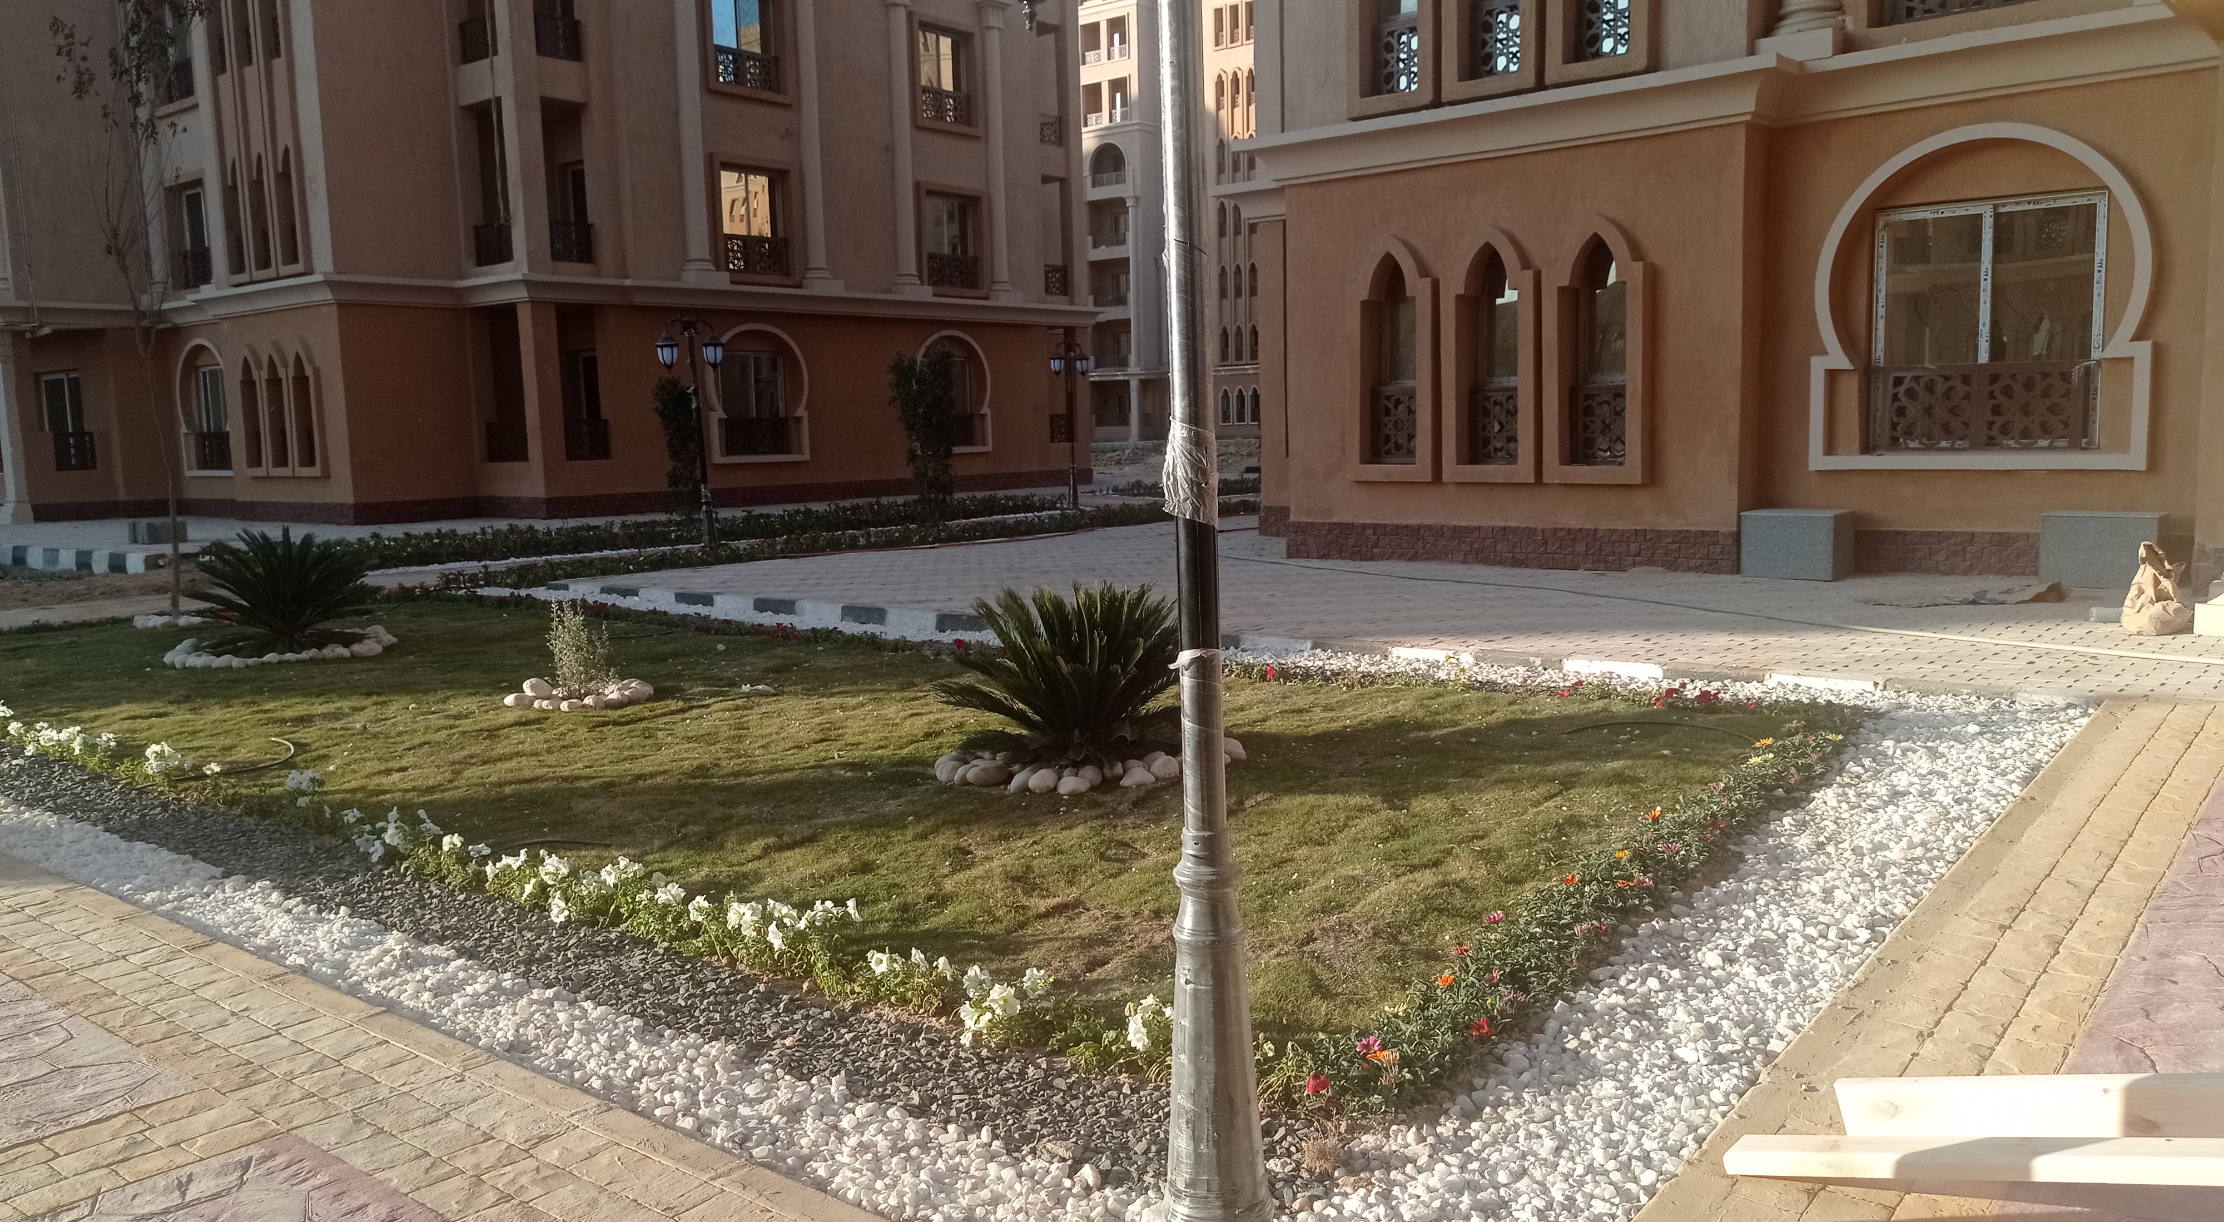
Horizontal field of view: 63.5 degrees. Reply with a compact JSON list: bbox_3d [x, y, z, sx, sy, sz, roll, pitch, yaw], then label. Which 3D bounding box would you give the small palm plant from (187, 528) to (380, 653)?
[{"bbox_3d":[-5.630,-0.152,12.181,1.190,0.830,1.150,-1,6,0],"label":"small palm plant"}]

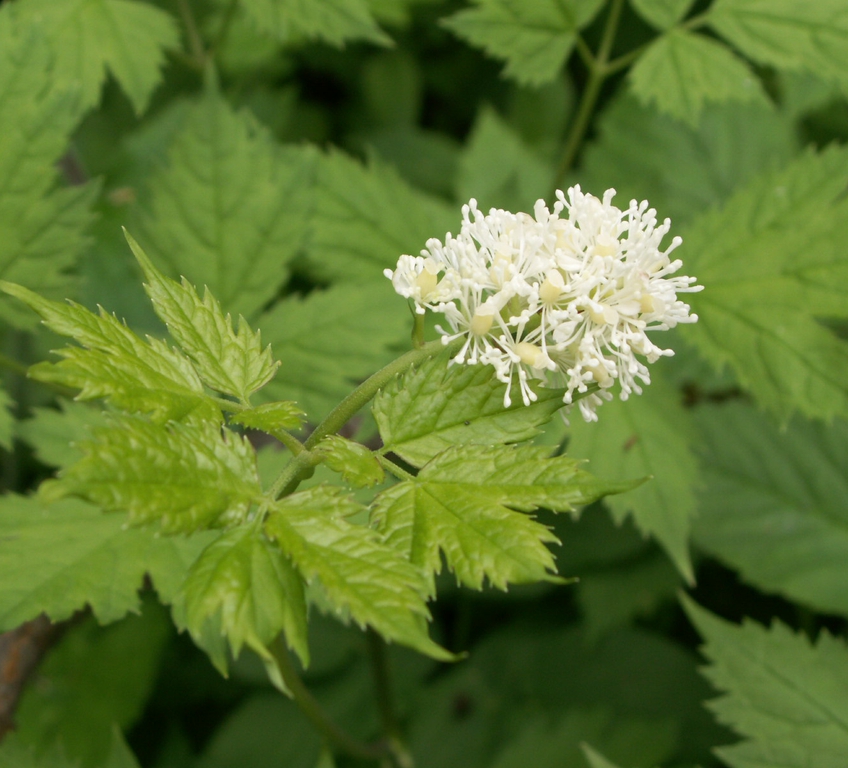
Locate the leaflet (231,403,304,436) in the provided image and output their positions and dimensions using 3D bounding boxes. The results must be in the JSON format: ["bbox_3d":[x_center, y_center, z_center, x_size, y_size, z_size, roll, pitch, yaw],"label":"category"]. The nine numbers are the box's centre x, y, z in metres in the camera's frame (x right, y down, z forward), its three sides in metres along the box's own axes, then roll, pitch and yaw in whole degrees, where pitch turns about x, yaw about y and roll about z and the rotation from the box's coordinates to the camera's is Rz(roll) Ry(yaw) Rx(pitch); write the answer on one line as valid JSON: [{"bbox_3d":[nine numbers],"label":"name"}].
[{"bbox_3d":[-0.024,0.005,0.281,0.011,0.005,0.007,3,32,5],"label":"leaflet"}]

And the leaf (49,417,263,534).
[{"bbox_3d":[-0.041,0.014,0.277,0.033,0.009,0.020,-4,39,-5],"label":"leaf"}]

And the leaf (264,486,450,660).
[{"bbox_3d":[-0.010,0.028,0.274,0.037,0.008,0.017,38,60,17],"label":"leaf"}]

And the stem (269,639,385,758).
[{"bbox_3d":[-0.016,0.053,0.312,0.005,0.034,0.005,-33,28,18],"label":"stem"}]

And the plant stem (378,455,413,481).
[{"bbox_3d":[-0.005,0.016,0.353,0.008,0.002,0.002,36,1,9],"label":"plant stem"}]

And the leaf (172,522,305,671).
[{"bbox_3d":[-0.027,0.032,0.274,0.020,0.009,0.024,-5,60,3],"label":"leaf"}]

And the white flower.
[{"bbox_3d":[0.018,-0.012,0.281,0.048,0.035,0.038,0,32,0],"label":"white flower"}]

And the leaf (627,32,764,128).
[{"bbox_3d":[0.073,-0.082,0.490,0.037,0.010,0.031,-7,50,-9],"label":"leaf"}]

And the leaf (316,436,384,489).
[{"bbox_3d":[-0.010,0.010,0.240,0.009,0.004,0.006,0,34,-24],"label":"leaf"}]

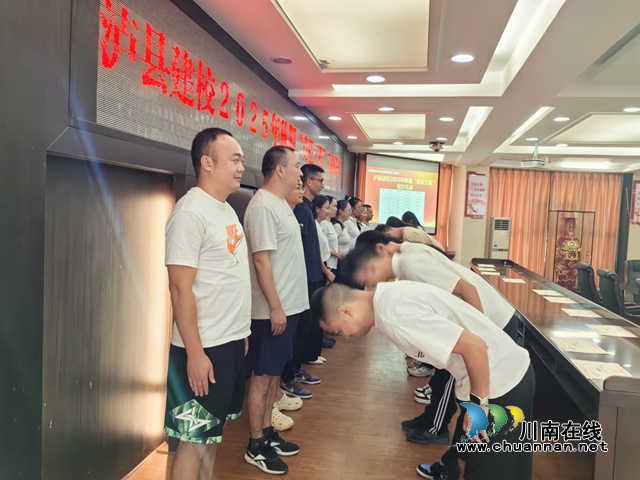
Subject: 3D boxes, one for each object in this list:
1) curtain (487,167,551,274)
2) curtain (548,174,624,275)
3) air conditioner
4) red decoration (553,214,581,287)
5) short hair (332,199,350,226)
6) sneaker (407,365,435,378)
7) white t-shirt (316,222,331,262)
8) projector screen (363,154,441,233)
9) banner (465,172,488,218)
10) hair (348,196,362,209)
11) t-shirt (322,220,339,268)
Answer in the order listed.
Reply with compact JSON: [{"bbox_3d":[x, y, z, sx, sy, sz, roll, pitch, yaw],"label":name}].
[{"bbox_3d":[3.989,-0.217,10.259,1.218,2.412,0.150,3,3,11],"label":"curtain"},{"bbox_3d":[5.244,-0.149,10.004,1.285,2.415,0.150,3,3,11],"label":"curtain"},{"bbox_3d":[3.500,0.293,9.822,0.420,1.460,0.310,4,3,20],"label":"air conditioner"},{"bbox_3d":[4.675,0.252,9.374,0.470,1.348,0.470,3,3,11],"label":"red decoration"},{"bbox_3d":[0.255,-0.319,5.686,0.210,0.260,0.180,4,3,17],"label":"short hair"},{"bbox_3d":[0.929,1.165,4.476,0.285,0.110,0.110,3,3,9],"label":"sneaker"},{"bbox_3d":[-0.026,0.047,4.760,0.280,0.500,0.420,4,3,17],"label":"white t-shirt"},{"bbox_3d":[1.637,-0.857,9.868,1.637,1.480,0.060,1,3,-20],"label":"projector screen"},{"bbox_3d":[3.088,-0.878,9.850,0.460,0.930,0.030,3,3,11],"label":"banner"},{"bbox_3d":[0.441,-0.433,6.154,0.200,0.180,0.170,4,3,17],"label":"hair"},{"bbox_3d":[0.068,0.036,5.251,0.270,0.520,0.420,4,3,17],"label":"t-shirt"}]

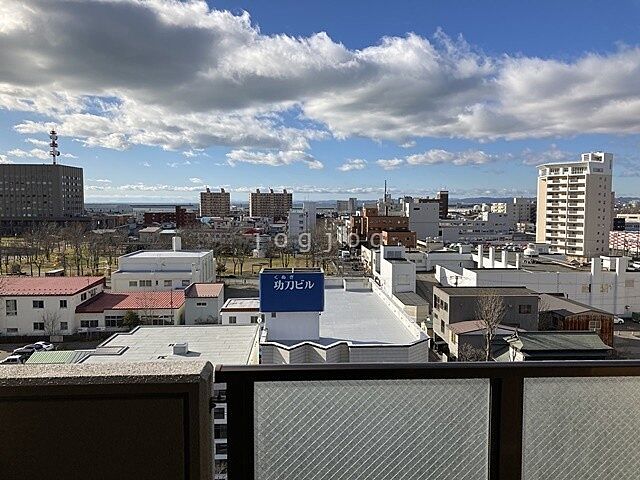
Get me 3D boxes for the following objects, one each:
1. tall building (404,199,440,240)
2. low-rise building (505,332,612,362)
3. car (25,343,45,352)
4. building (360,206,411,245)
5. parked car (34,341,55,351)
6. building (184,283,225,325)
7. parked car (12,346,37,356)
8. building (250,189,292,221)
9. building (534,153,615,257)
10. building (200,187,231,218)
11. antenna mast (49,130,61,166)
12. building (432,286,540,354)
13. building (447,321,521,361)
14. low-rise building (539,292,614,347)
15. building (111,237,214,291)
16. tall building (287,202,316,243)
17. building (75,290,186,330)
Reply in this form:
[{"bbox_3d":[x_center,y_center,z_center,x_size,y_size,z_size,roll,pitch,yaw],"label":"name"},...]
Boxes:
[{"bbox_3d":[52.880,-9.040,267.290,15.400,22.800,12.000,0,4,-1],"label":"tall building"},{"bbox_3d":[31.288,14.310,67.700,11.600,5.000,6.200,0,4,-3],"label":"low-rise building"},{"bbox_3d":[-41.620,15.780,75.140,3.900,1.500,1.700,0,4,-1],"label":"car"},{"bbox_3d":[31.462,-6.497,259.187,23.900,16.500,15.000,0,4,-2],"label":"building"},{"bbox_3d":[-41.030,15.690,76.340,3.900,1.500,1.700,0,4,-1],"label":"parked car"},{"bbox_3d":[-21.210,11.930,96.120,6.100,6.100,7.000,0,4,-1],"label":"building"},{"bbox_3d":[-42.010,15.890,73.540,3.900,1.500,1.700,0,4,-1],"label":"parked car"},{"bbox_3d":[-50.835,-35.803,549.345,43.500,36.300,11.500,0,4,1],"label":"building"},{"bbox_3d":[96.744,-12.617,197.580,16.000,40.200,20.500,-2,5,-30],"label":"building"},{"bbox_3d":[-111.080,-34.670,546.060,28.500,33.000,12.000,-1,4,-19],"label":"building"},{"bbox_3d":[-163.413,-56.812,319.000,4.800,22.000,4.600,0,4,-3],"label":"antenna mast"},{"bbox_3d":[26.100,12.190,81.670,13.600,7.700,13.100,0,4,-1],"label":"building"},{"bbox_3d":[23.770,14.108,74.042,10.000,4.500,5.300,0,4,-3],"label":"building"},{"bbox_3d":[38.780,12.715,82.307,7.600,6.100,14.200,0,4,-3],"label":"low-rise building"},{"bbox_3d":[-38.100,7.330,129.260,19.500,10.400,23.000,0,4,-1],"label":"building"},{"bbox_3d":[-8.590,-7.815,249.909,13.330,20.400,14.000,0,4,-2],"label":"tall building"},{"bbox_3d":[-31.664,12.638,89.688,15.800,5.200,13.000,0,4,-3],"label":"building"}]

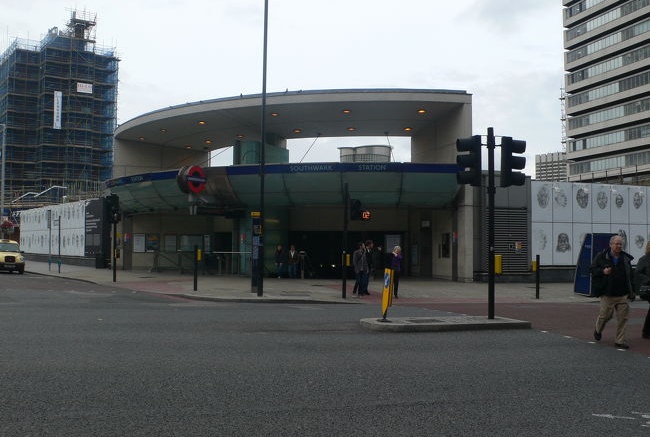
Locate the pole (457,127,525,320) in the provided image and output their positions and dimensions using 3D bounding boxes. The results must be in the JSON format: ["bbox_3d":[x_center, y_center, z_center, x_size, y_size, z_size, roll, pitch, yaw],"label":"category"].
[{"bbox_3d":[3.475,0.088,13.311,1.420,4.000,0.360,0,-3,6],"label":"pole"}]

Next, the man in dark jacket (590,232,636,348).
[{"bbox_3d":[4.617,1.158,10.267,0.600,1.750,0.500,1,-3,-18],"label":"man in dark jacket"}]

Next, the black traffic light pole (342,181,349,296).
[{"bbox_3d":[0.633,0.650,19.211,0.160,3.500,0.160,1,-3,0],"label":"black traffic light pole"}]

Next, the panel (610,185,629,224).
[{"bbox_3d":[14.482,-0.684,31.364,1.170,1.913,0.060,2,-3,-20],"label":"panel"}]

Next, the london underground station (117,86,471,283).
[{"bbox_3d":[-2.634,-1.256,35.489,22.250,8.700,12.000,-1,-3,24],"label":"london underground station"}]

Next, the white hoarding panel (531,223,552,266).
[{"bbox_3d":[10.108,1.184,29.692,1.170,2.004,0.060,2,-3,-20],"label":"white hoarding panel"}]

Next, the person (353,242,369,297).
[{"bbox_3d":[1.163,1.614,20.369,0.530,1.730,0.460,2,-3,-33],"label":"person"}]

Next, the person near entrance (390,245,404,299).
[{"bbox_3d":[2.260,1.656,19.799,0.480,1.620,0.380,1,-3,-6],"label":"person near entrance"}]

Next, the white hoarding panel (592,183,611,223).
[{"bbox_3d":[13.403,-0.706,30.971,1.170,1.912,0.060,2,-3,-20],"label":"white hoarding panel"}]

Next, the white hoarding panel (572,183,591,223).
[{"bbox_3d":[12.322,-0.727,30.578,1.170,1.912,0.060,2,-3,-20],"label":"white hoarding panel"}]

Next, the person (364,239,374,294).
[{"bbox_3d":[1.499,1.618,20.929,0.530,1.780,0.420,2,-3,-30],"label":"person"}]

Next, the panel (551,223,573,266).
[{"bbox_3d":[11.205,1.212,30.091,1.170,2.015,0.060,2,-3,-20],"label":"panel"}]

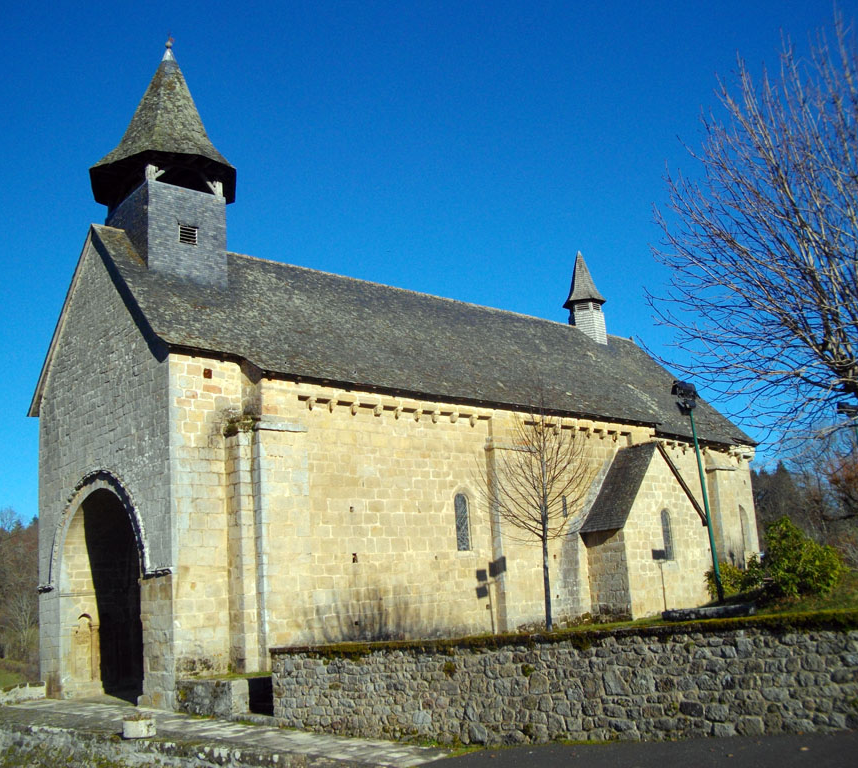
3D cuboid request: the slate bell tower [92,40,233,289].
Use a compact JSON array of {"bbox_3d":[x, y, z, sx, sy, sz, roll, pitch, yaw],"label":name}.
[{"bbox_3d":[-6.712,-5.745,23.427,3.744,6.912,3.744,8,-17,-43],"label":"slate bell tower"}]

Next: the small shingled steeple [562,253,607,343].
[{"bbox_3d":[6.001,-3.217,35.173,2.035,3.955,1.882,8,-17,-43],"label":"small shingled steeple"}]

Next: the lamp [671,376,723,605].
[{"bbox_3d":[4.798,1.882,16.365,0.806,3.936,0.461,8,-17,-43],"label":"lamp"}]

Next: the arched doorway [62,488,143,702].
[{"bbox_3d":[-6.922,4.526,20.014,0.800,4.474,3.994,8,-17,-43],"label":"arched doorway"}]

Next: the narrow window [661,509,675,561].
[{"bbox_3d":[6.584,4.185,25.577,0.451,1.411,0.220,8,-17,-43],"label":"narrow window"}]

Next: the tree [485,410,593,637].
[{"bbox_3d":[1.824,2.013,14.586,1.728,3.610,1.728,-4,-12,-1],"label":"tree"}]

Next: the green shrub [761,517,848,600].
[{"bbox_3d":[6.042,2.784,14.847,1.459,1.267,1.382,8,-17,-43],"label":"green shrub"}]

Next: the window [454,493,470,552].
[{"bbox_3d":[0.753,3.320,22.081,0.432,1.344,0.220,8,-17,-43],"label":"window"}]

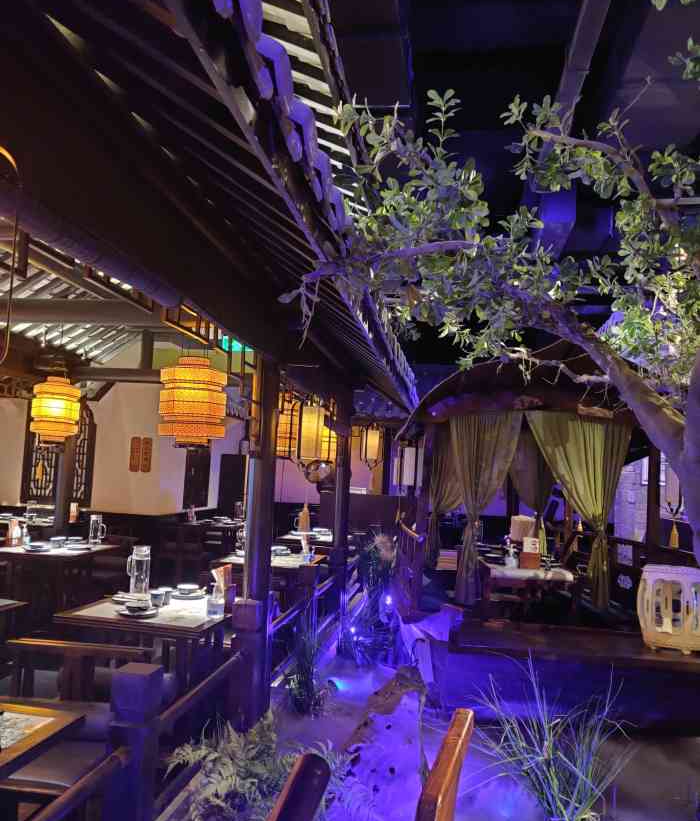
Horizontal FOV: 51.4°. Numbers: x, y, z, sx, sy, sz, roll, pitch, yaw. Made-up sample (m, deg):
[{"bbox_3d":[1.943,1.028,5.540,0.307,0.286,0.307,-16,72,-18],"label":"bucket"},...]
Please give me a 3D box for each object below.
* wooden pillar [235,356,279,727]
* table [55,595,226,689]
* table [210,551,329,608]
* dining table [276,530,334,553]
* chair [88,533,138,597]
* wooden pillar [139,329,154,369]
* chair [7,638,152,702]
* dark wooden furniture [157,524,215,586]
[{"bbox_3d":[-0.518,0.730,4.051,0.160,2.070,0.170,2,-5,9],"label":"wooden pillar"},{"bbox_3d":[-1.060,1.452,3.966,0.800,0.750,0.930,2,-5,9],"label":"table"},{"bbox_3d":[-0.696,1.657,6.299,0.830,0.750,0.920,2,-5,9],"label":"table"},{"bbox_3d":[-0.371,1.838,8.366,0.820,0.750,0.920,2,-5,9],"label":"dining table"},{"bbox_3d":[-2.317,1.621,6.947,0.530,0.780,0.520,2,-5,9],"label":"chair"},{"bbox_3d":[-1.992,-0.598,7.144,0.100,0.400,0.100,2,-5,9],"label":"wooden pillar"},{"bbox_3d":[-1.175,1.336,2.776,0.580,0.780,0.480,2,-5,9],"label":"chair"},{"bbox_3d":[-1.972,1.770,8.608,0.570,0.780,0.520,2,-5,9],"label":"dark wooden furniture"}]

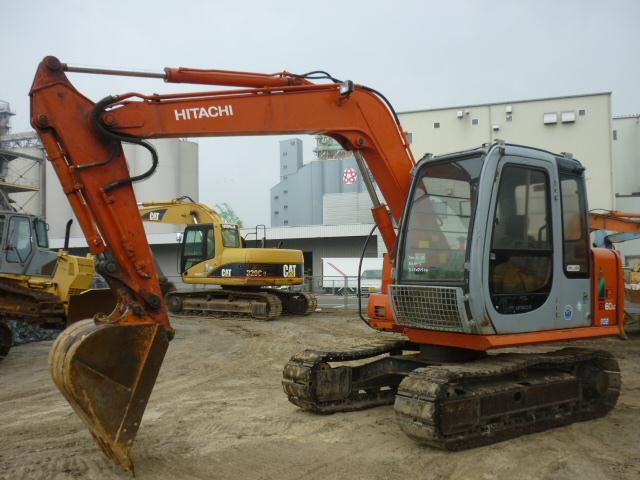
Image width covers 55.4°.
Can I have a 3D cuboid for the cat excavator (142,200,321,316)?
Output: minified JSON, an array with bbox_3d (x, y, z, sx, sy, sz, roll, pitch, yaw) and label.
[{"bbox_3d":[-4.388,0.612,21.200,8.200,3.950,2.850,-2,-3,28],"label":"cat excavator"}]

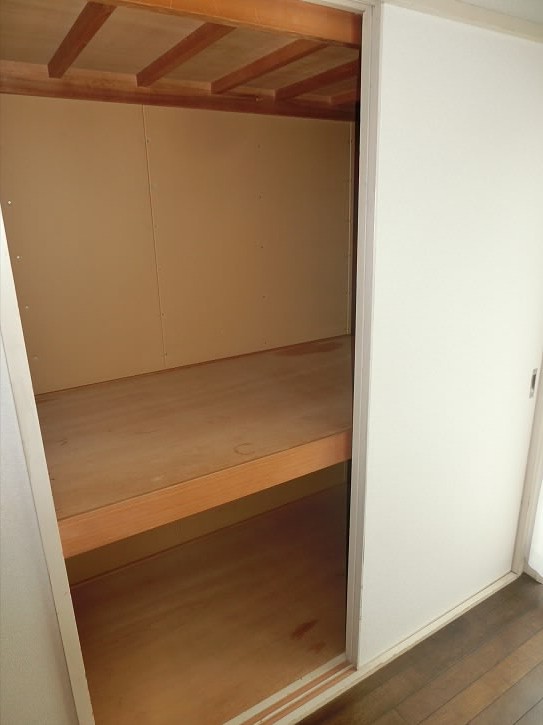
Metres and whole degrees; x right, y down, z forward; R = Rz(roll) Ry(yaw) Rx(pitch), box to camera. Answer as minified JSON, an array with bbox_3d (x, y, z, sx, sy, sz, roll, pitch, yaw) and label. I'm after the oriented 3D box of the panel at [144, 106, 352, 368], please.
[{"bbox_3d":[-0.031,-0.502,2.061,0.925,0.937,0.020,-11,20,-30],"label":"panel"}]

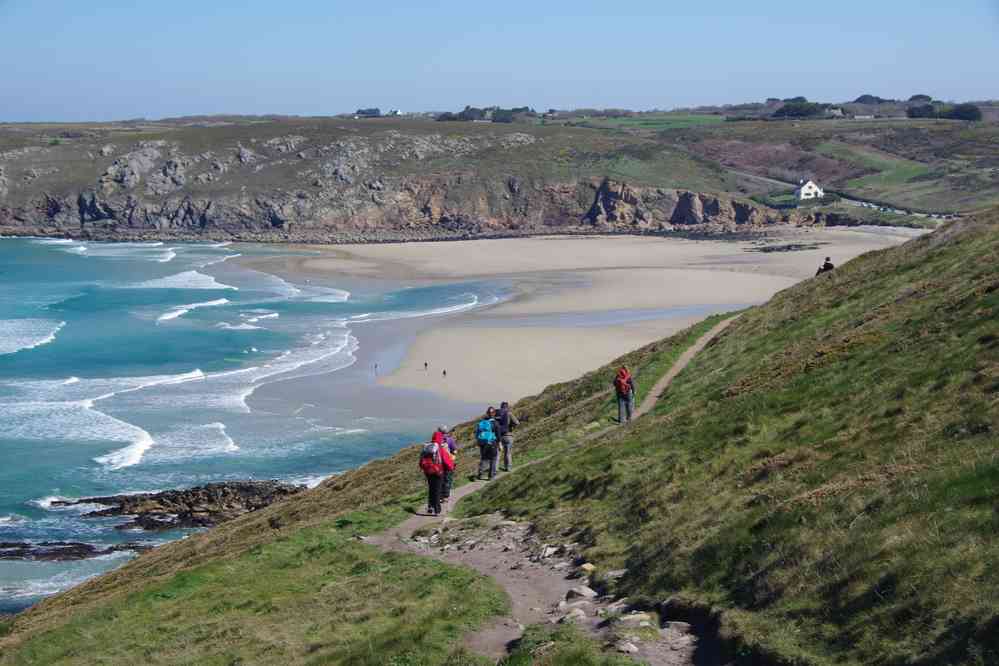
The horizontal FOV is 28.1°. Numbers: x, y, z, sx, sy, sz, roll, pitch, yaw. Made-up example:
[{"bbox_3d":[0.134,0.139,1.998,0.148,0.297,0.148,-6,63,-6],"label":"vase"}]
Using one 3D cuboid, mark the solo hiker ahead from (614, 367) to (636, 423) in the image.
[{"bbox_3d":[3.679,1.810,58.800,0.550,1.687,0.450,1,6,10],"label":"solo hiker ahead"}]

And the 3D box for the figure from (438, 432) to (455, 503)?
[{"bbox_3d":[-1.133,2.774,42.300,0.520,1.661,0.420,3,7,28],"label":"figure"}]

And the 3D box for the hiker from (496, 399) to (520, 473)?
[{"bbox_3d":[0.206,2.513,48.500,0.500,1.709,0.430,3,7,30],"label":"hiker"}]

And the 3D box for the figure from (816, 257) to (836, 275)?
[{"bbox_3d":[17.677,-3.587,108.000,0.900,1.017,0.520,2,6,15],"label":"figure"}]

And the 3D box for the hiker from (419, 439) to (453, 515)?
[{"bbox_3d":[-1.268,2.832,40.200,0.560,1.690,0.500,3,7,30],"label":"hiker"}]

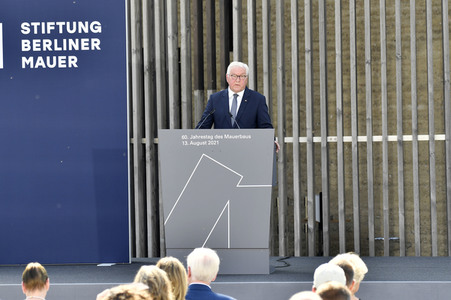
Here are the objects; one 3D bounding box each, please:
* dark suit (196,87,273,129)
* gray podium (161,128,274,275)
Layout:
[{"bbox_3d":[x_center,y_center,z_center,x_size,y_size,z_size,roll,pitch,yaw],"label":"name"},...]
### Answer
[{"bbox_3d":[0.093,-0.156,21.100,0.680,0.760,0.400,0,2,6],"label":"dark suit"},{"bbox_3d":[-0.032,0.413,20.637,0.940,1.180,0.480,0,2,8],"label":"gray podium"}]

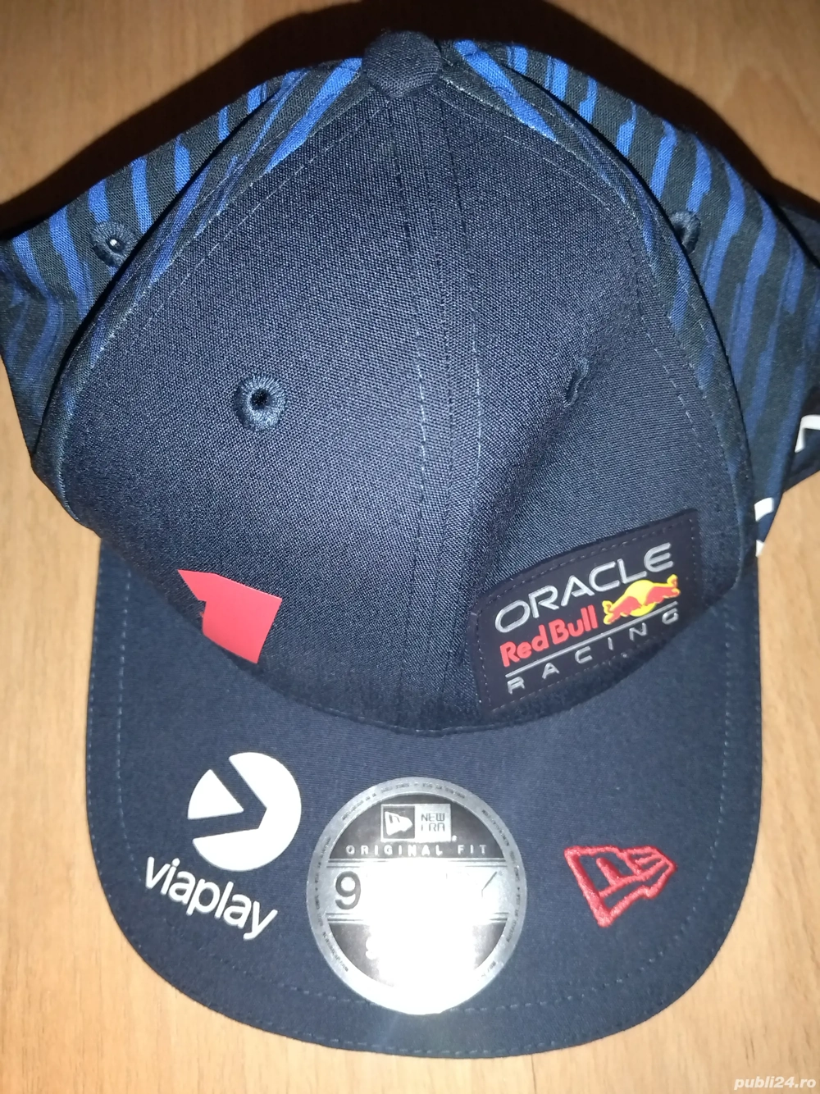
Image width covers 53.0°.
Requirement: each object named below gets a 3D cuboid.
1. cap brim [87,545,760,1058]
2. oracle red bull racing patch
[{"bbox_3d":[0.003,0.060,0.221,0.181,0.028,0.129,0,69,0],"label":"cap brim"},{"bbox_3d":[0.044,0.016,0.203,0.063,0.038,0.008,-20,31,-9],"label":"oracle red bull racing patch"}]

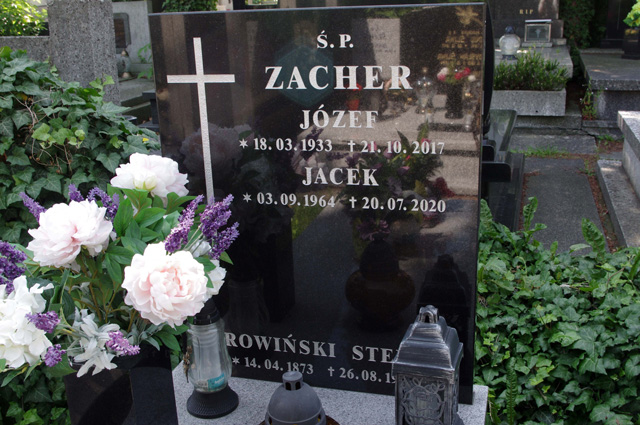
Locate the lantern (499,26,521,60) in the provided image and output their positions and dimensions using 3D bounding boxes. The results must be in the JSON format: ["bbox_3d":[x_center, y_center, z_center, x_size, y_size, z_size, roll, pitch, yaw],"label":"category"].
[{"bbox_3d":[1.756,-1.565,6.400,0.197,0.298,0.197,3,17,15],"label":"lantern"}]

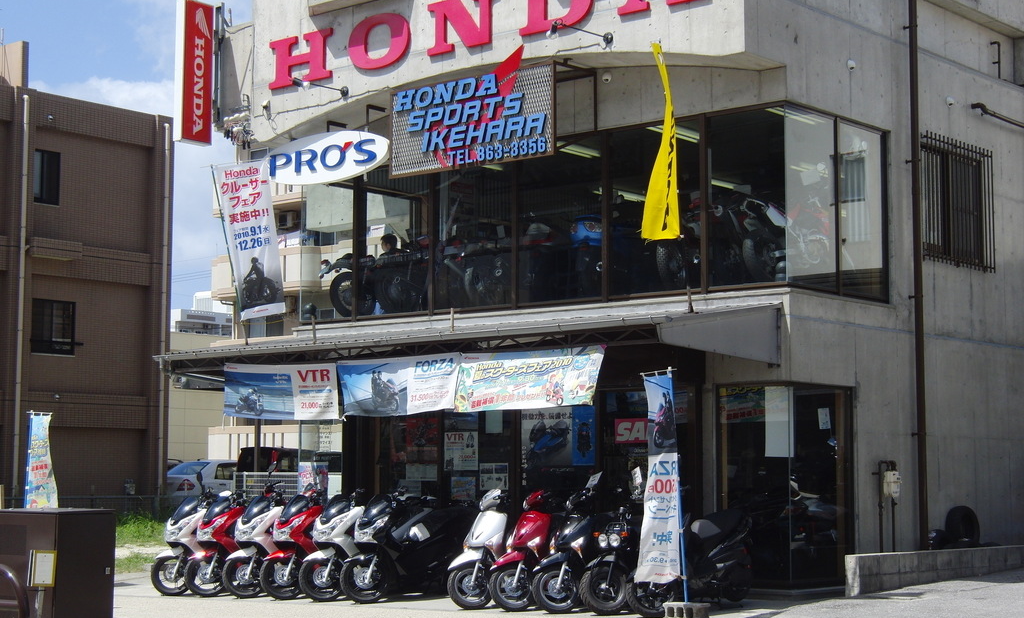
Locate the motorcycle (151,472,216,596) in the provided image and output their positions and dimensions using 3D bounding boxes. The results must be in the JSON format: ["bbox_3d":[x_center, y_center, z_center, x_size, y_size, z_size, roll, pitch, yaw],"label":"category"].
[{"bbox_3d":[-3.160,2.420,17.963,0.760,1.280,1.910,-4,-7,41],"label":"motorcycle"}]

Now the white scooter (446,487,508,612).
[{"bbox_3d":[0.022,2.361,16.375,0.680,1.120,1.820,-4,-7,41],"label":"white scooter"}]

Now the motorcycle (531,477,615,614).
[{"bbox_3d":[0.897,2.277,15.795,0.680,1.160,1.830,-5,-8,42],"label":"motorcycle"}]

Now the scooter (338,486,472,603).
[{"bbox_3d":[-1.020,2.421,17.048,0.740,1.120,1.910,-4,-7,41],"label":"scooter"}]

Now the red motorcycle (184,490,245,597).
[{"bbox_3d":[-2.870,2.643,18.759,0.730,1.150,1.910,-5,-8,42],"label":"red motorcycle"}]

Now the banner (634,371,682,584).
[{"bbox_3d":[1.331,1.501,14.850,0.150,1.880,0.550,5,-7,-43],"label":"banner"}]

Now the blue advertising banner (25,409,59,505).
[{"bbox_3d":[-6.394,2.321,22.511,0.130,1.800,0.570,-4,-7,35],"label":"blue advertising banner"}]

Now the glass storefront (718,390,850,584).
[{"bbox_3d":[3.028,1.955,18.386,0.930,2.250,1.340,-4,-7,41],"label":"glass storefront"}]

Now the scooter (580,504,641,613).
[{"bbox_3d":[1.337,2.326,15.701,0.720,1.060,1.840,-5,-8,41],"label":"scooter"}]

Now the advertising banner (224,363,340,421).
[{"bbox_3d":[-2.564,0.913,18.340,1.840,0.620,0.080,-5,-7,40],"label":"advertising banner"}]

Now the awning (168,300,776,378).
[{"bbox_3d":[-0.836,0.415,19.557,7.960,0.680,2.190,-4,-7,41],"label":"awning"}]

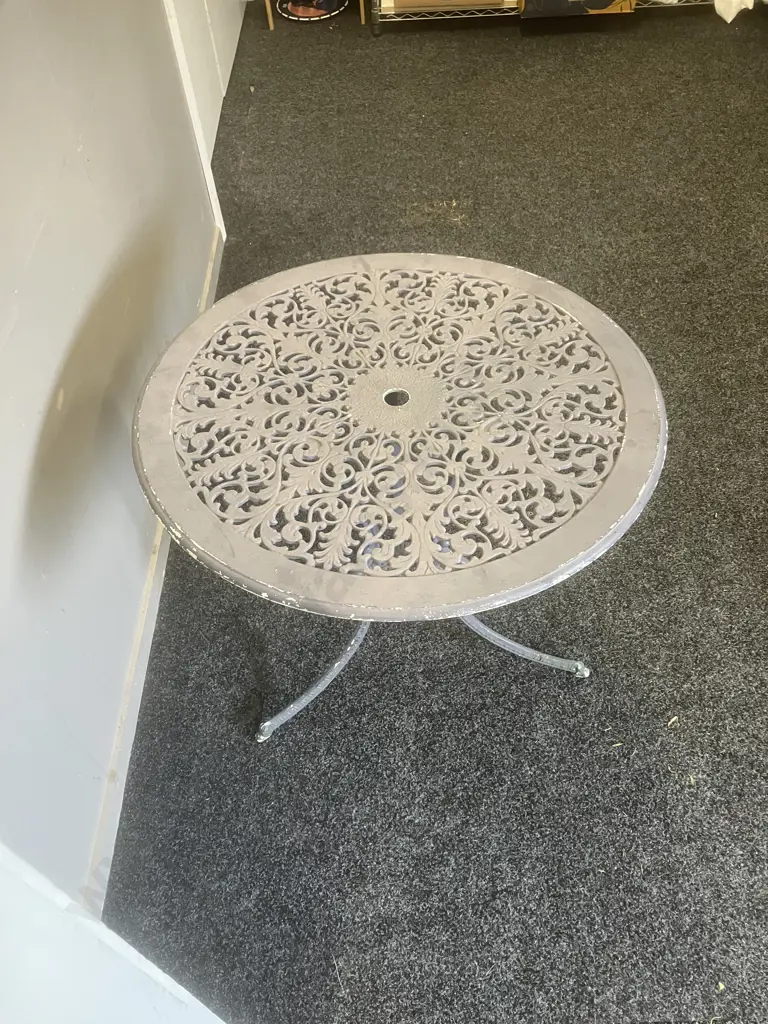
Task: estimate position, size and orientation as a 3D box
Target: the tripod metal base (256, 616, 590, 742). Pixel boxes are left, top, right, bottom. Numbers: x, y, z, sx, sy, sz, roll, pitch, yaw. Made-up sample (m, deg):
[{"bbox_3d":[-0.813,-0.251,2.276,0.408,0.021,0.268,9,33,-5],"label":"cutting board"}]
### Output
[{"bbox_3d":[0.014,-0.026,1.640,0.695,0.647,0.605,-10,49,-6],"label":"tripod metal base"}]

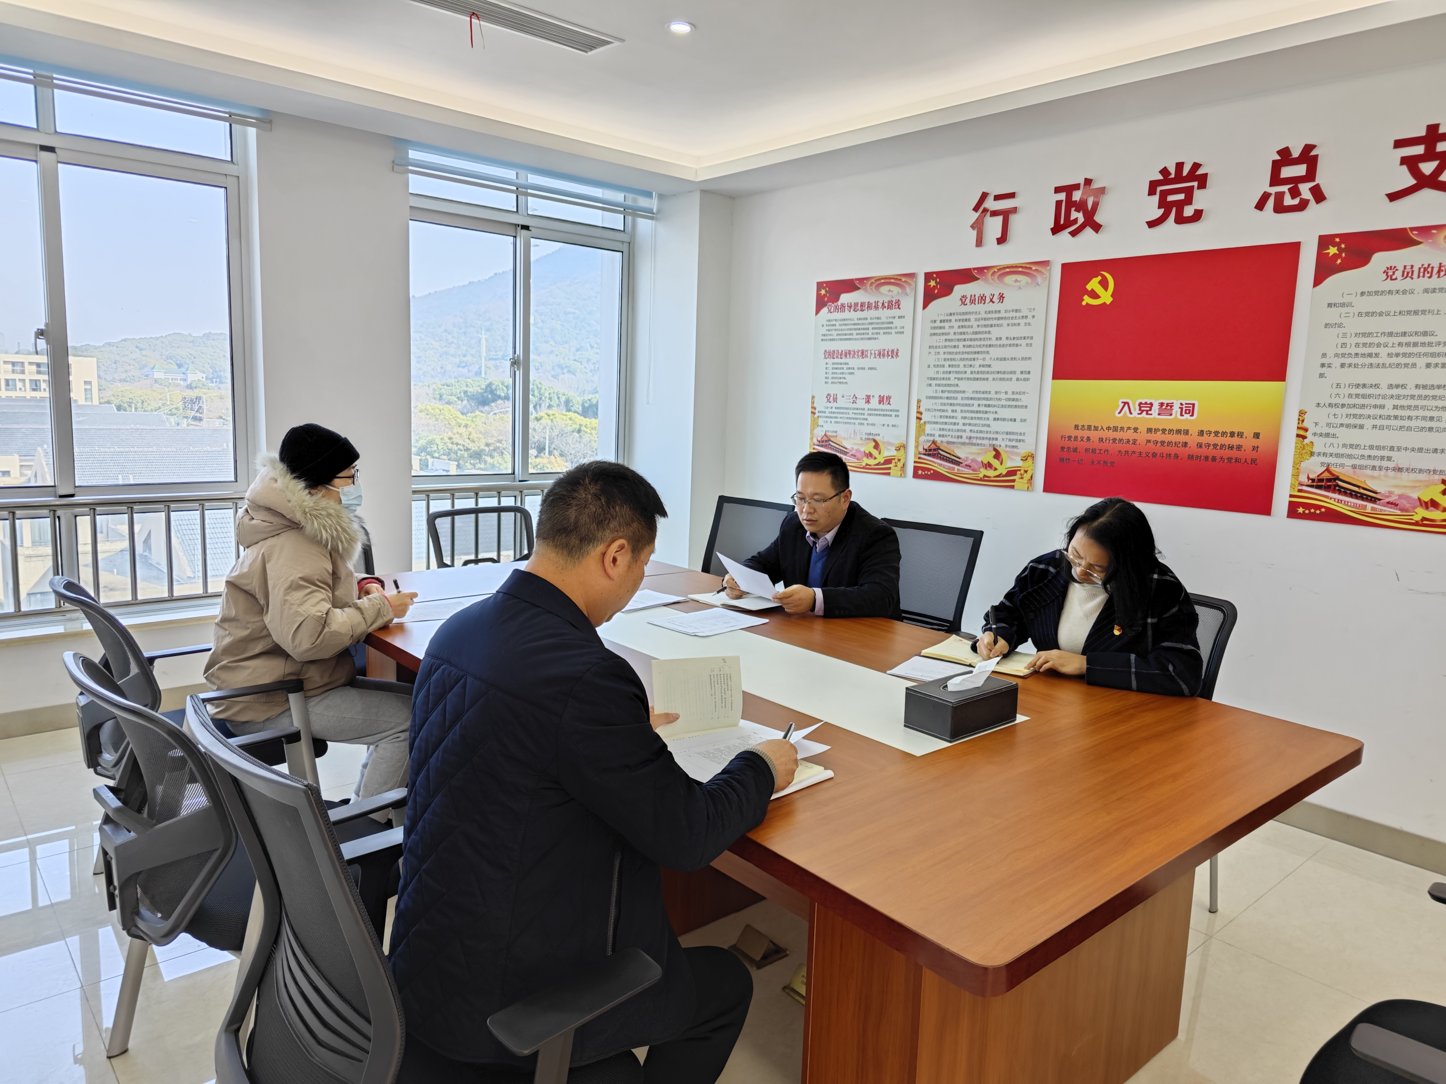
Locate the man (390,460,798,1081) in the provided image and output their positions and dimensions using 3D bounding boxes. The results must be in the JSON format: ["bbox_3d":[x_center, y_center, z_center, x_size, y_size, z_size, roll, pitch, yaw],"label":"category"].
[{"bbox_3d":[-0.168,0.528,1.494,0.780,1.311,0.570,-5,11,-41],"label":"man"}]

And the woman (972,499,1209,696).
[{"bbox_3d":[0.966,0.468,2.538,0.620,1.180,0.560,-5,10,-40],"label":"woman"}]

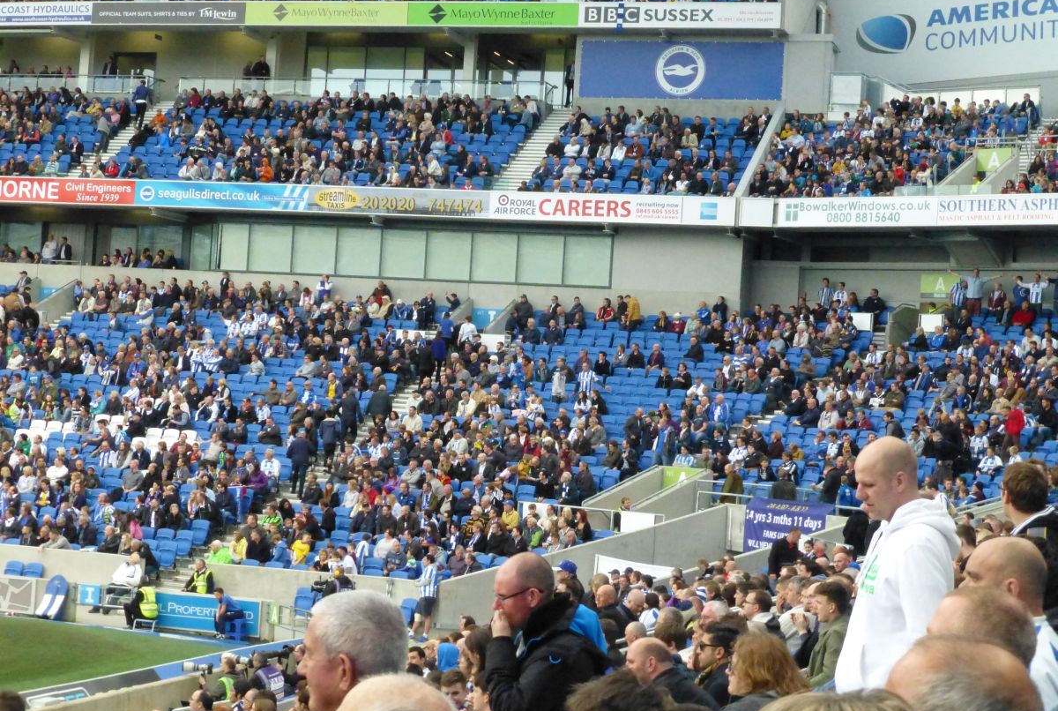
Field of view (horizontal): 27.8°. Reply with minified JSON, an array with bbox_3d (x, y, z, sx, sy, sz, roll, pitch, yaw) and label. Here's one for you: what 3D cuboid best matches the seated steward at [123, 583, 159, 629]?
[{"bbox_3d":[-8.479,5.456,47.019,0.720,1.100,0.520,2,-2,34],"label":"seated steward"}]

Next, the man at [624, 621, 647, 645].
[{"bbox_3d":[0.746,2.987,18.905,0.720,1.280,0.520,3,-1,6],"label":"man"}]

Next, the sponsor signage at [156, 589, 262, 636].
[{"bbox_3d":[-7.022,5.467,45.442,2.892,0.706,0.050,3,-1,19],"label":"sponsor signage"}]

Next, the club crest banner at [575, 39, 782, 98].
[{"bbox_3d":[4.842,-9.129,68.633,6.717,1.831,0.050,3,-1,19],"label":"club crest banner"}]

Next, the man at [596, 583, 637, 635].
[{"bbox_3d":[0.595,2.974,21.779,0.720,1.300,0.520,4,-1,-3],"label":"man"}]

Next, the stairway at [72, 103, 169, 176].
[{"bbox_3d":[-14.781,-7.412,76.388,1.200,4.358,7.000,3,-2,17],"label":"stairway"}]

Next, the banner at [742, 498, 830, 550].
[{"bbox_3d":[5.544,3.704,46.021,0.150,1.167,2.742,4,-1,-34],"label":"banner"}]

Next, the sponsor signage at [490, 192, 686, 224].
[{"bbox_3d":[1.660,-4.392,63.604,6.041,0.787,0.080,3,-1,19],"label":"sponsor signage"}]

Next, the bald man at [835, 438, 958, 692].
[{"bbox_3d":[1.140,1.153,6.733,0.420,1.800,0.560,4,-1,-15],"label":"bald man"}]

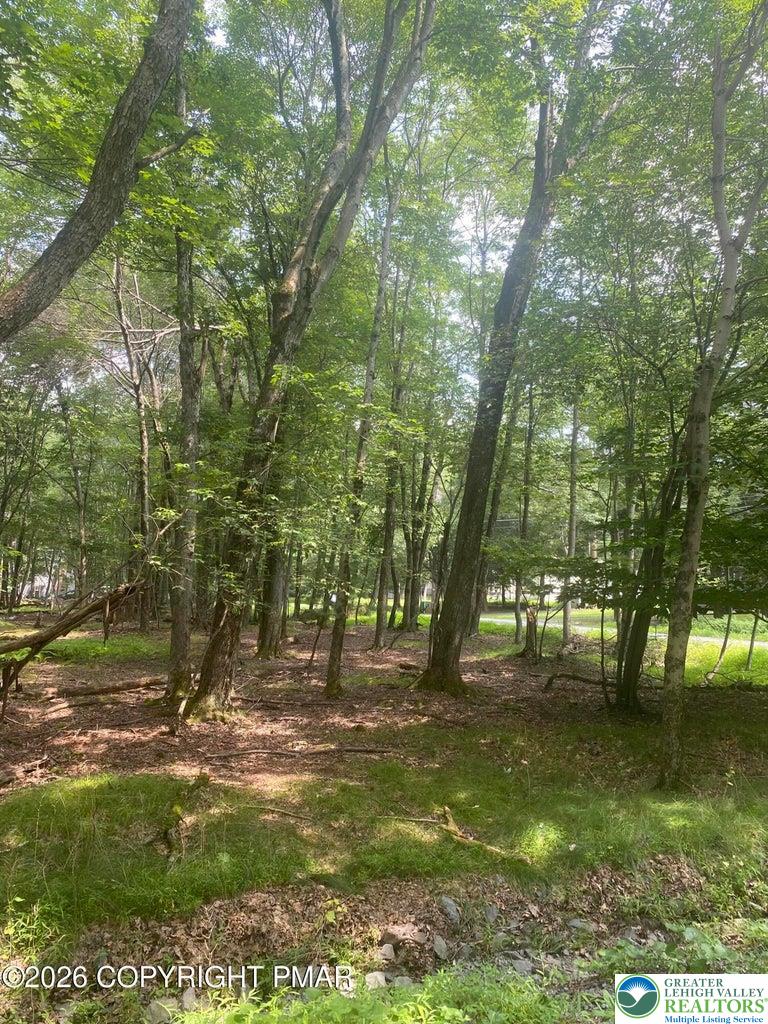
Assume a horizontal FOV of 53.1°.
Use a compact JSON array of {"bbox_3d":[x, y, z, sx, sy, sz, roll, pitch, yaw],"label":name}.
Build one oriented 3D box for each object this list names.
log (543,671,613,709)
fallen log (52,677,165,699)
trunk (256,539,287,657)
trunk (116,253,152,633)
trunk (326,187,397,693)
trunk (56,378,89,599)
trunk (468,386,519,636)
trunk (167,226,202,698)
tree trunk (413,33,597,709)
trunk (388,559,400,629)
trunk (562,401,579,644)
[{"bbox_3d":[2.591,2.314,10.325,0.912,0.360,0.350,-1,-5,11],"label":"log"},{"bbox_3d":[-3.832,2.396,10.807,1.610,0.200,0.220,4,-6,-37],"label":"fallen log"},{"bbox_3d":[-2.267,1.759,15.433,0.550,2.294,0.500,1,-5,0],"label":"trunk"},{"bbox_3d":[-7.569,-2.212,23.496,0.550,11.608,0.420,-6,-5,0],"label":"trunk"},{"bbox_3d":[-0.279,-1.121,10.892,0.340,7.277,0.320,6,-5,1],"label":"trunk"},{"bbox_3d":[-14.331,-1.027,35.427,0.420,10.140,0.380,-7,-5,-1],"label":"trunk"},{"bbox_3d":[3.066,-0.075,21.281,0.380,7.027,0.340,10,-5,1],"label":"trunk"},{"bbox_3d":[-2.722,-0.767,10.498,0.450,6.489,0.400,-1,-5,0],"label":"trunk"},{"bbox_3d":[1.896,-2.463,11.199,0.850,10.207,0.750,12,-5,1],"label":"tree trunk"},{"bbox_3d":[0.328,2.541,24.018,0.320,2.175,0.260,2,-5,0],"label":"trunk"},{"bbox_3d":[4.451,0.200,18.375,0.260,5.829,0.240,3,-5,0],"label":"trunk"}]

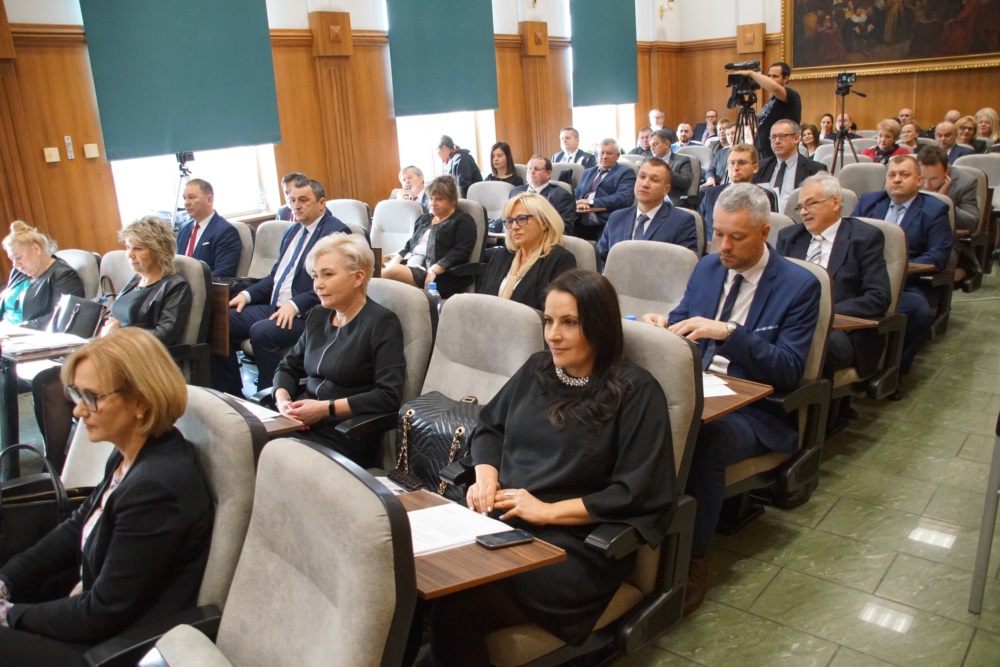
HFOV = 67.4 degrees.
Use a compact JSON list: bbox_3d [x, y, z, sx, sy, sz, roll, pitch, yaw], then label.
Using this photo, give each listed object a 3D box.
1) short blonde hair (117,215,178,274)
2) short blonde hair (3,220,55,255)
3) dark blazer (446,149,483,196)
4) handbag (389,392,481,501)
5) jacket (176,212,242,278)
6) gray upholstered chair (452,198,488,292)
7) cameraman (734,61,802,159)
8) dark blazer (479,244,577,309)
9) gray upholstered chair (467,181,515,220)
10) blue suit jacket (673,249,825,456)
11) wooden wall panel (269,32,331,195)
[{"bbox_3d":[-1.712,-0.425,3.664,0.240,0.270,0.260,7,18,33],"label":"short blonde hair"},{"bbox_3d":[-2.384,-0.471,3.800,0.240,0.210,0.210,-16,20,-34],"label":"short blonde hair"},{"bbox_3d":[-0.348,-1.608,7.782,0.380,0.660,0.460,-9,16,-19],"label":"dark blazer"},{"bbox_3d":[-0.174,0.322,2.311,0.340,0.280,0.180,10,22,39],"label":"handbag"},{"bbox_3d":[-1.929,-0.466,5.030,0.480,0.620,0.380,7,20,34],"label":"jacket"},{"bbox_3d":[-0.422,-0.419,5.104,0.540,0.920,0.620,10,22,39],"label":"gray upholstered chair"},{"bbox_3d":[2.466,-1.493,6.861,0.550,1.840,0.480,-16,20,-34],"label":"cameraman"},{"bbox_3d":[0.144,-0.082,3.314,0.370,0.580,0.450,-15,20,-33],"label":"dark blazer"},{"bbox_3d":[-0.226,-0.759,6.404,0.550,1.000,0.680,5,17,26],"label":"gray upholstered chair"},{"bbox_3d":[0.825,0.065,2.574,0.520,0.680,0.480,10,22,39],"label":"blue suit jacket"},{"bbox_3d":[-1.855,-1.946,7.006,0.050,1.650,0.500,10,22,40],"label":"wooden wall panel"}]

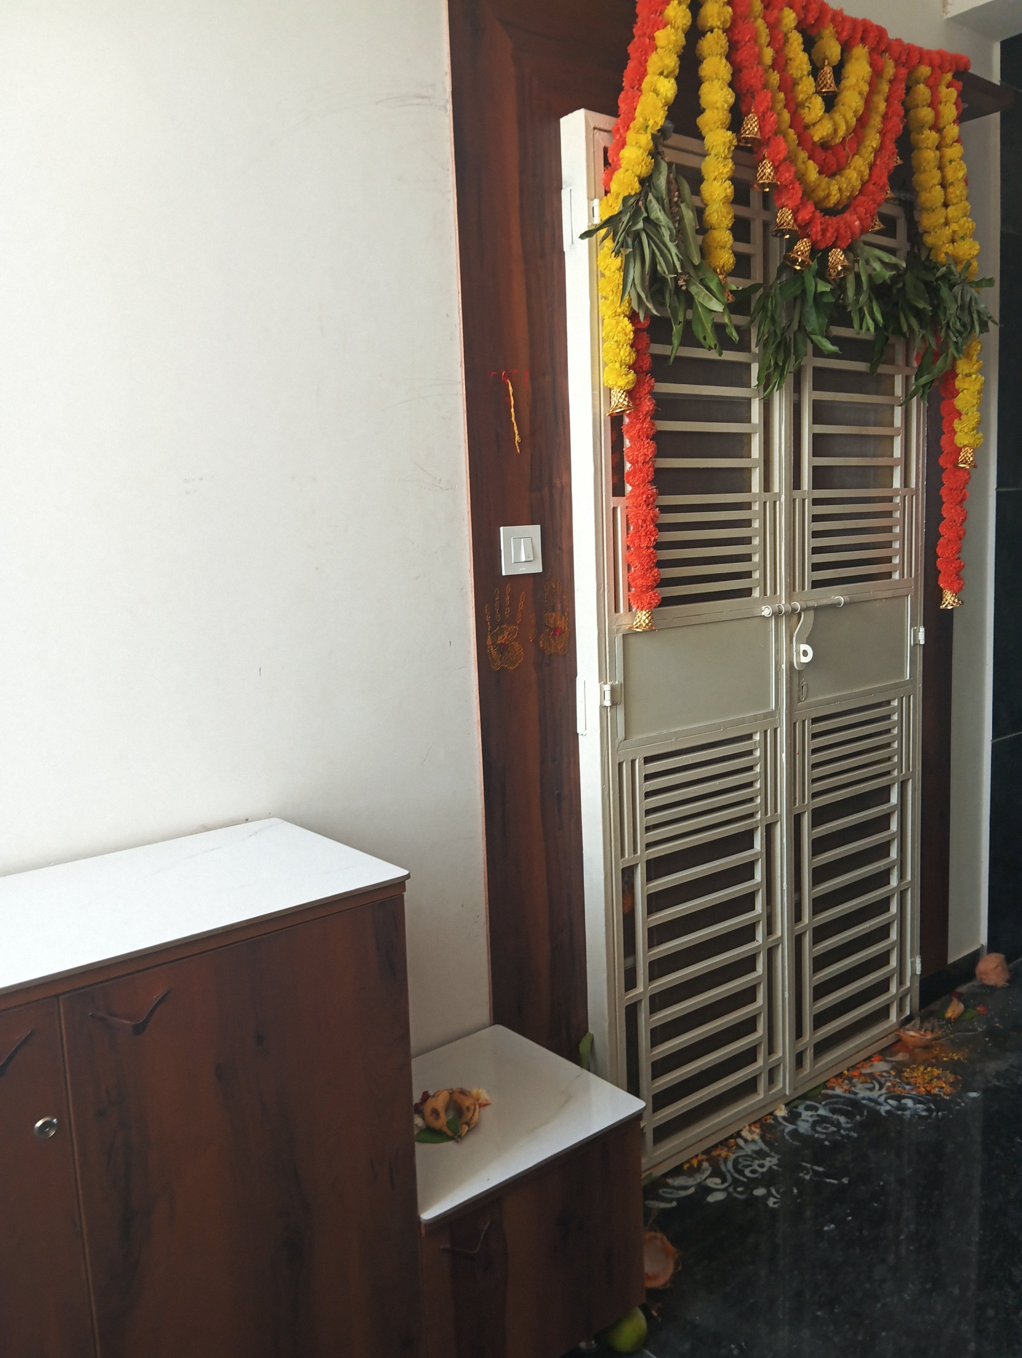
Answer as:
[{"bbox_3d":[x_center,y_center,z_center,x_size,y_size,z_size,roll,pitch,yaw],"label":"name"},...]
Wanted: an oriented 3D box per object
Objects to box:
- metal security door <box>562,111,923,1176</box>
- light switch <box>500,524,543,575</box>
[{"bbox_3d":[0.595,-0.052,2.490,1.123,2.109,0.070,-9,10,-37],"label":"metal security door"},{"bbox_3d":[0.021,-0.240,2.053,0.089,0.089,0.012,-9,10,-37],"label":"light switch"}]

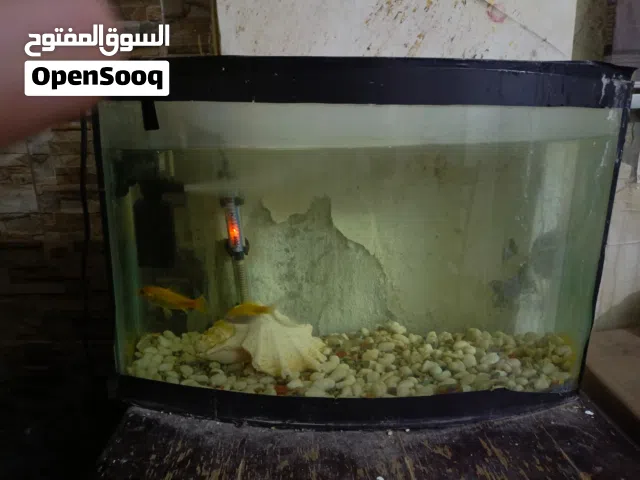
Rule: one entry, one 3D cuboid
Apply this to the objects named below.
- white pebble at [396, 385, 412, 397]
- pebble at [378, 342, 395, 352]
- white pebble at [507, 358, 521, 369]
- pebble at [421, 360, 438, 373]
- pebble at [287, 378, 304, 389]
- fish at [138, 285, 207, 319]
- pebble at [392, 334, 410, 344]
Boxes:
[{"bbox_3d":[0.105,0.187,0.574,0.020,0.015,0.018,1,12,0],"label":"white pebble"},{"bbox_3d":[0.097,0.157,0.676,0.023,0.013,0.019,4,13,9],"label":"pebble"},{"bbox_3d":[0.262,0.168,0.627,0.019,0.013,0.016,1,12,0],"label":"white pebble"},{"bbox_3d":[0.162,0.187,0.683,0.027,0.016,0.023,2,13,0],"label":"pebble"},{"bbox_3d":[-0.032,0.188,0.605,0.023,0.012,0.019,1,13,0],"label":"pebble"},{"bbox_3d":[-0.220,0.093,0.690,0.100,0.034,0.016,12,12,-3],"label":"fish"},{"bbox_3d":[0.120,0.147,0.682,0.026,0.013,0.021,1,12,0],"label":"pebble"}]

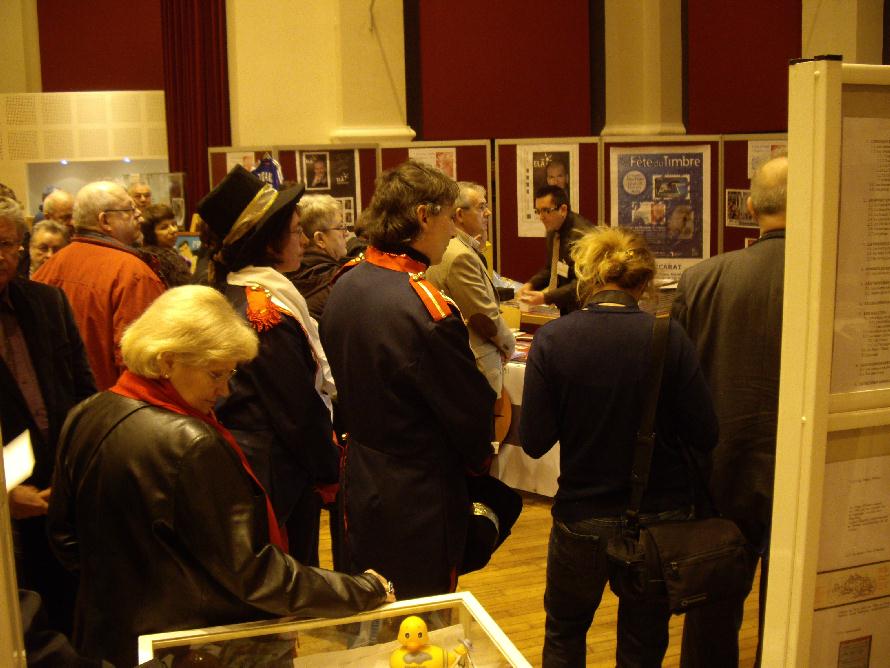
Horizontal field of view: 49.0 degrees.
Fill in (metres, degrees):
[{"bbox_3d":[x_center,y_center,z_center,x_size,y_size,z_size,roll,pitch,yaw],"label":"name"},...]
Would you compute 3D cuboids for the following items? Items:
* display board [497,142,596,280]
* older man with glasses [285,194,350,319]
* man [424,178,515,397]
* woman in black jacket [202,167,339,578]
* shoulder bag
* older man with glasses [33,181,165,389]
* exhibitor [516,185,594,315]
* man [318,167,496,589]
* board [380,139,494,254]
[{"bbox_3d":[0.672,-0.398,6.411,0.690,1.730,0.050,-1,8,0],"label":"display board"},{"bbox_3d":[-0.458,0.284,3.677,0.350,1.609,0.490,-6,9,-28],"label":"older man with glasses"},{"bbox_3d":[0.106,0.188,4.119,0.420,1.649,0.480,-4,9,-16],"label":"man"},{"bbox_3d":[-0.448,0.387,2.701,0.370,1.683,0.470,-5,9,-24],"label":"woman in black jacket"},{"bbox_3d":[0.514,0.278,2.143,0.290,0.627,0.180,-7,10,-35],"label":"shoulder bag"},{"bbox_3d":[-1.196,0.286,3.573,0.350,1.668,0.520,-8,11,-40],"label":"older man with glasses"},{"bbox_3d":[0.655,-0.016,5.506,0.540,1.633,0.470,6,11,40],"label":"exhibitor"},{"bbox_3d":[-0.075,0.417,2.444,0.380,1.681,0.500,-8,10,-38],"label":"man"},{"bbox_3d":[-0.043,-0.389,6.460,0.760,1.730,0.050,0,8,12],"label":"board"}]

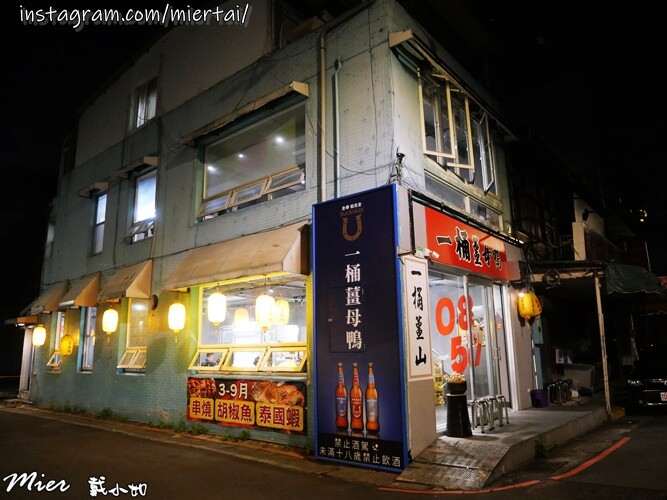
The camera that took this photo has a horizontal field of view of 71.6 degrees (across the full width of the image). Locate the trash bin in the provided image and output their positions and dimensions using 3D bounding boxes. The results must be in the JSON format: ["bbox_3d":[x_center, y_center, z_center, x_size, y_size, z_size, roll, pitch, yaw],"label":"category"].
[{"bbox_3d":[4.363,3.147,9.845,0.380,0.365,0.380,-11,-15,38],"label":"trash bin"}]

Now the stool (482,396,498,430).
[{"bbox_3d":[2.431,2.537,7.220,0.291,0.446,0.291,-11,-15,38],"label":"stool"}]

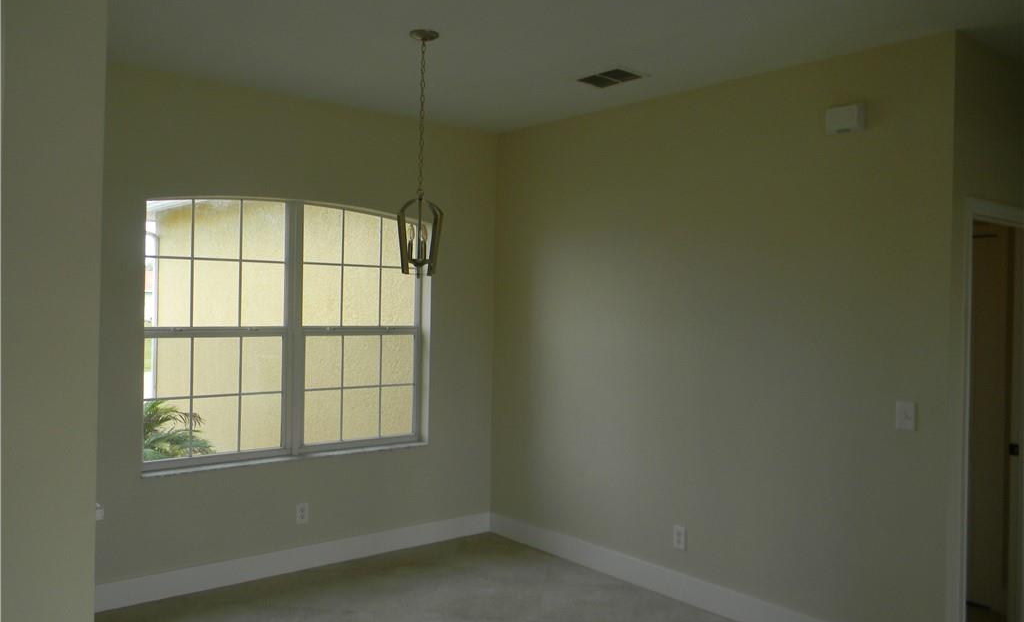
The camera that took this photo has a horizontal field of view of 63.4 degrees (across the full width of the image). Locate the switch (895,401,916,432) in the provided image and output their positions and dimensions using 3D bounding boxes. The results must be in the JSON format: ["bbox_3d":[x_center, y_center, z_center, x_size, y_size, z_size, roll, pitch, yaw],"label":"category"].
[{"bbox_3d":[1.714,0.458,3.613,0.014,0.123,0.080,0,1,-40],"label":"switch"}]

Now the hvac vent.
[{"bbox_3d":[0.516,-1.217,4.365,0.225,0.025,0.315,0,1,-40],"label":"hvac vent"}]

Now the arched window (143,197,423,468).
[{"bbox_3d":[-1.284,0.117,4.998,1.803,1.528,0.100,0,1,-40],"label":"arched window"}]

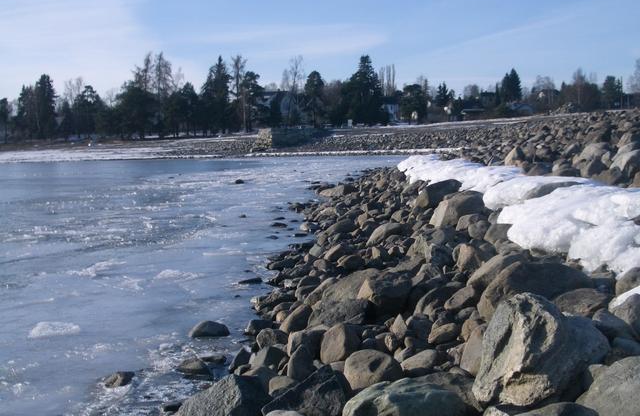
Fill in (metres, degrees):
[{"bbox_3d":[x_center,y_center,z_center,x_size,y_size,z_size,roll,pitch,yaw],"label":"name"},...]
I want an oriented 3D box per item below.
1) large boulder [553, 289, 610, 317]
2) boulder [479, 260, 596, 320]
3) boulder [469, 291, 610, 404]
[{"bbox_3d":[2.018,0.744,7.000,0.458,0.260,0.420,1,5,16],"label":"large boulder"},{"bbox_3d":[1.864,0.719,7.800,0.999,0.492,0.650,0,5,0],"label":"boulder"},{"bbox_3d":[1.282,0.797,5.250,0.720,0.570,0.620,3,6,34],"label":"boulder"}]

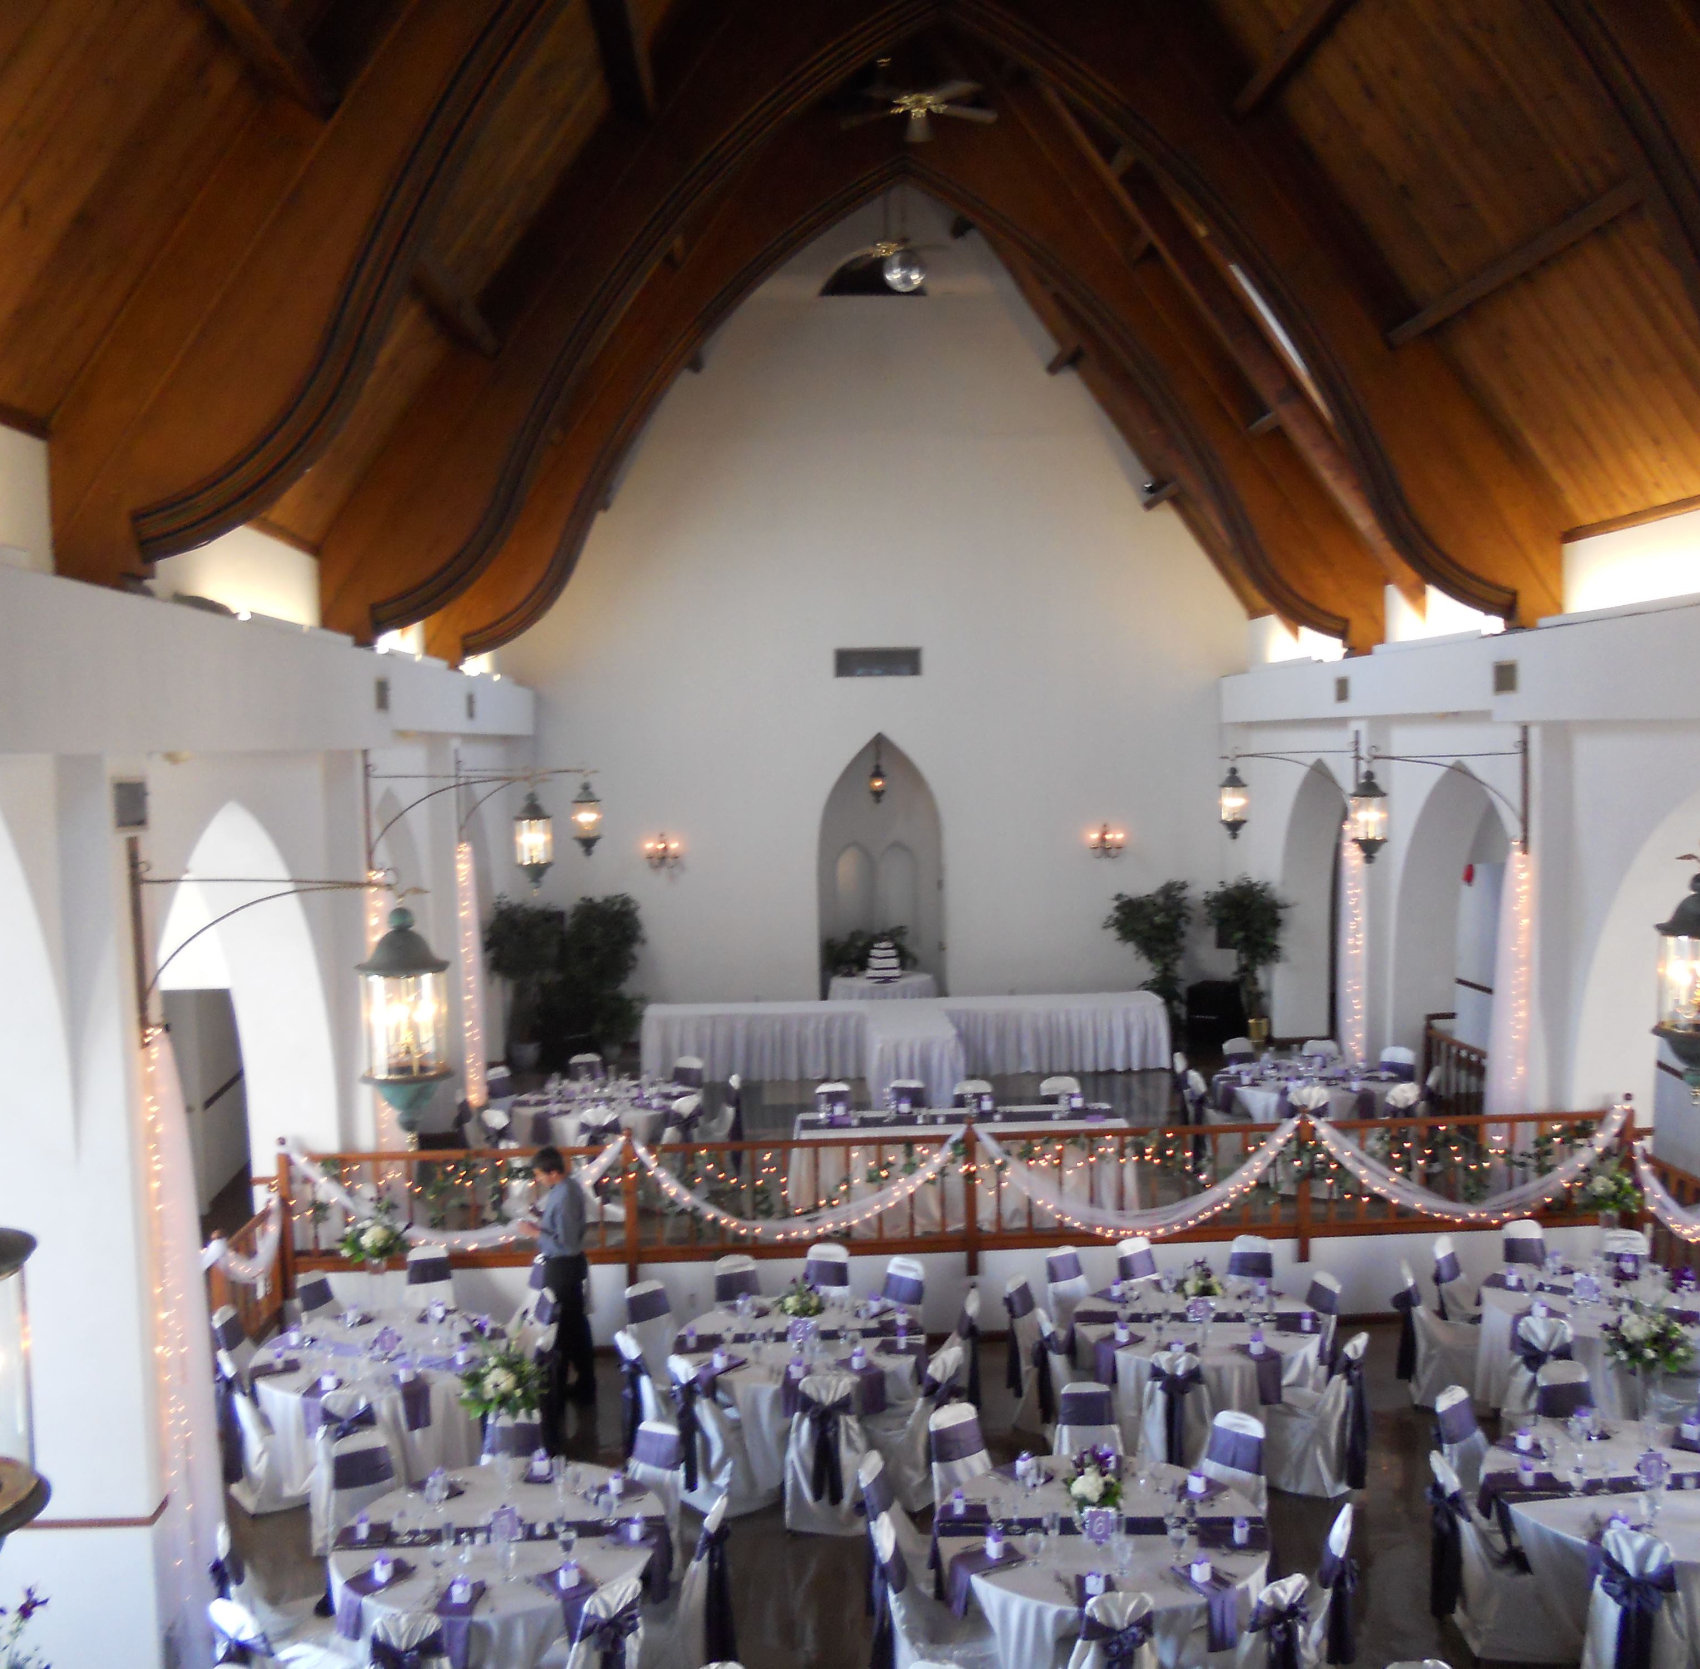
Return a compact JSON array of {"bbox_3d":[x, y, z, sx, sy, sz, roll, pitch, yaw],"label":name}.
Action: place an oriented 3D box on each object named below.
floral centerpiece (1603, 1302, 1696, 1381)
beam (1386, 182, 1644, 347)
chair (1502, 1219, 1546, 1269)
[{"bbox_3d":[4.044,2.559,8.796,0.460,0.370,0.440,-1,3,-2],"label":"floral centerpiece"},{"bbox_3d":[4.065,-3.507,10.729,0.160,0.170,4.000,-2,3,-3],"label":"beam"},{"bbox_3d":[4.980,3.324,12.610,0.460,0.930,0.540,-1,3,-1],"label":"chair"}]

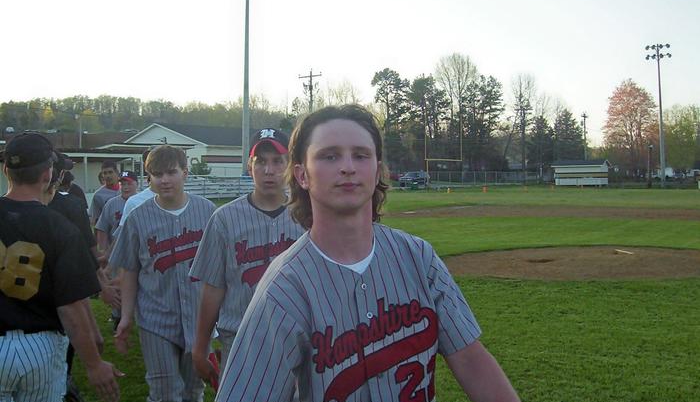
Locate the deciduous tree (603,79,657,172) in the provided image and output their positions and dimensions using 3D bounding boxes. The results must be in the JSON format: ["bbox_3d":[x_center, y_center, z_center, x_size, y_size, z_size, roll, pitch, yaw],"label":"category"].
[{"bbox_3d":[46.347,-11.402,144.735,8.700,17.000,8.700,0,2,0],"label":"deciduous tree"}]

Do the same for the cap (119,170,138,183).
[{"bbox_3d":[-2.186,-0.242,8.600,0.185,0.140,0.260,0,2,1],"label":"cap"}]

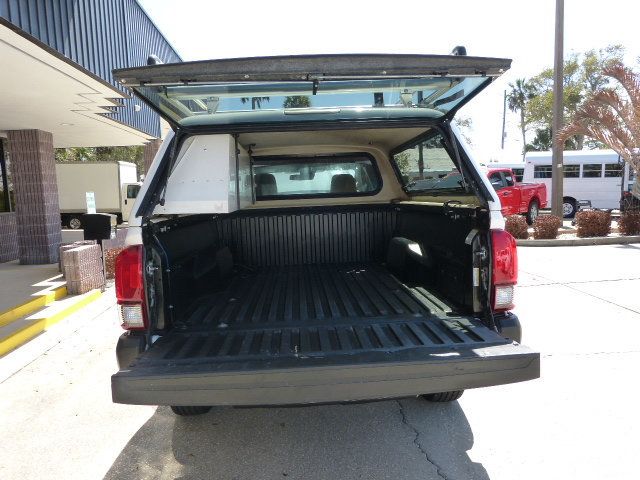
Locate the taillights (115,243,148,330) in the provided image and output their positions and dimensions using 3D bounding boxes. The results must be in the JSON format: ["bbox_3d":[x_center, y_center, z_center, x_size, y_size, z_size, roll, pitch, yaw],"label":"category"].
[{"bbox_3d":[-0.793,0.186,2.018,0.150,0.375,0.170,-2,6,-2],"label":"taillights"}]

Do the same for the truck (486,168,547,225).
[{"bbox_3d":[5.476,-1.350,15.498,5.850,1.920,2.080,-7,8,-41],"label":"truck"}]

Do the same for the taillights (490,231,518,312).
[{"bbox_3d":[0.794,0.128,2.091,0.150,0.375,0.170,-2,6,-2],"label":"taillights"}]

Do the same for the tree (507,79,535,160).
[{"bbox_3d":[19.238,-9.614,44.606,2.800,11.589,2.800,1,6,22],"label":"tree"}]

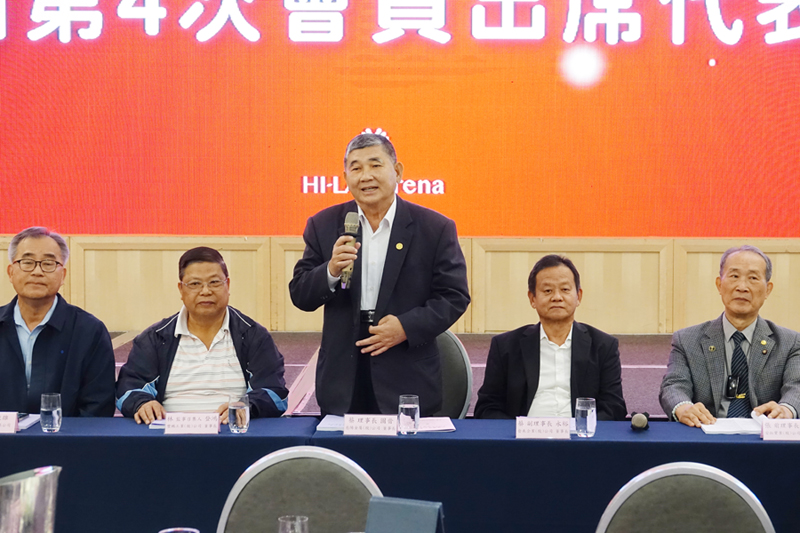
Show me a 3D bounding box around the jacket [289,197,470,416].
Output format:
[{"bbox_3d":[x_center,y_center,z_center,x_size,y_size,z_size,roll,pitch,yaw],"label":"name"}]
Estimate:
[{"bbox_3d":[-0.069,0.147,5.914,0.605,0.780,0.380,0,2,7],"label":"jacket"}]

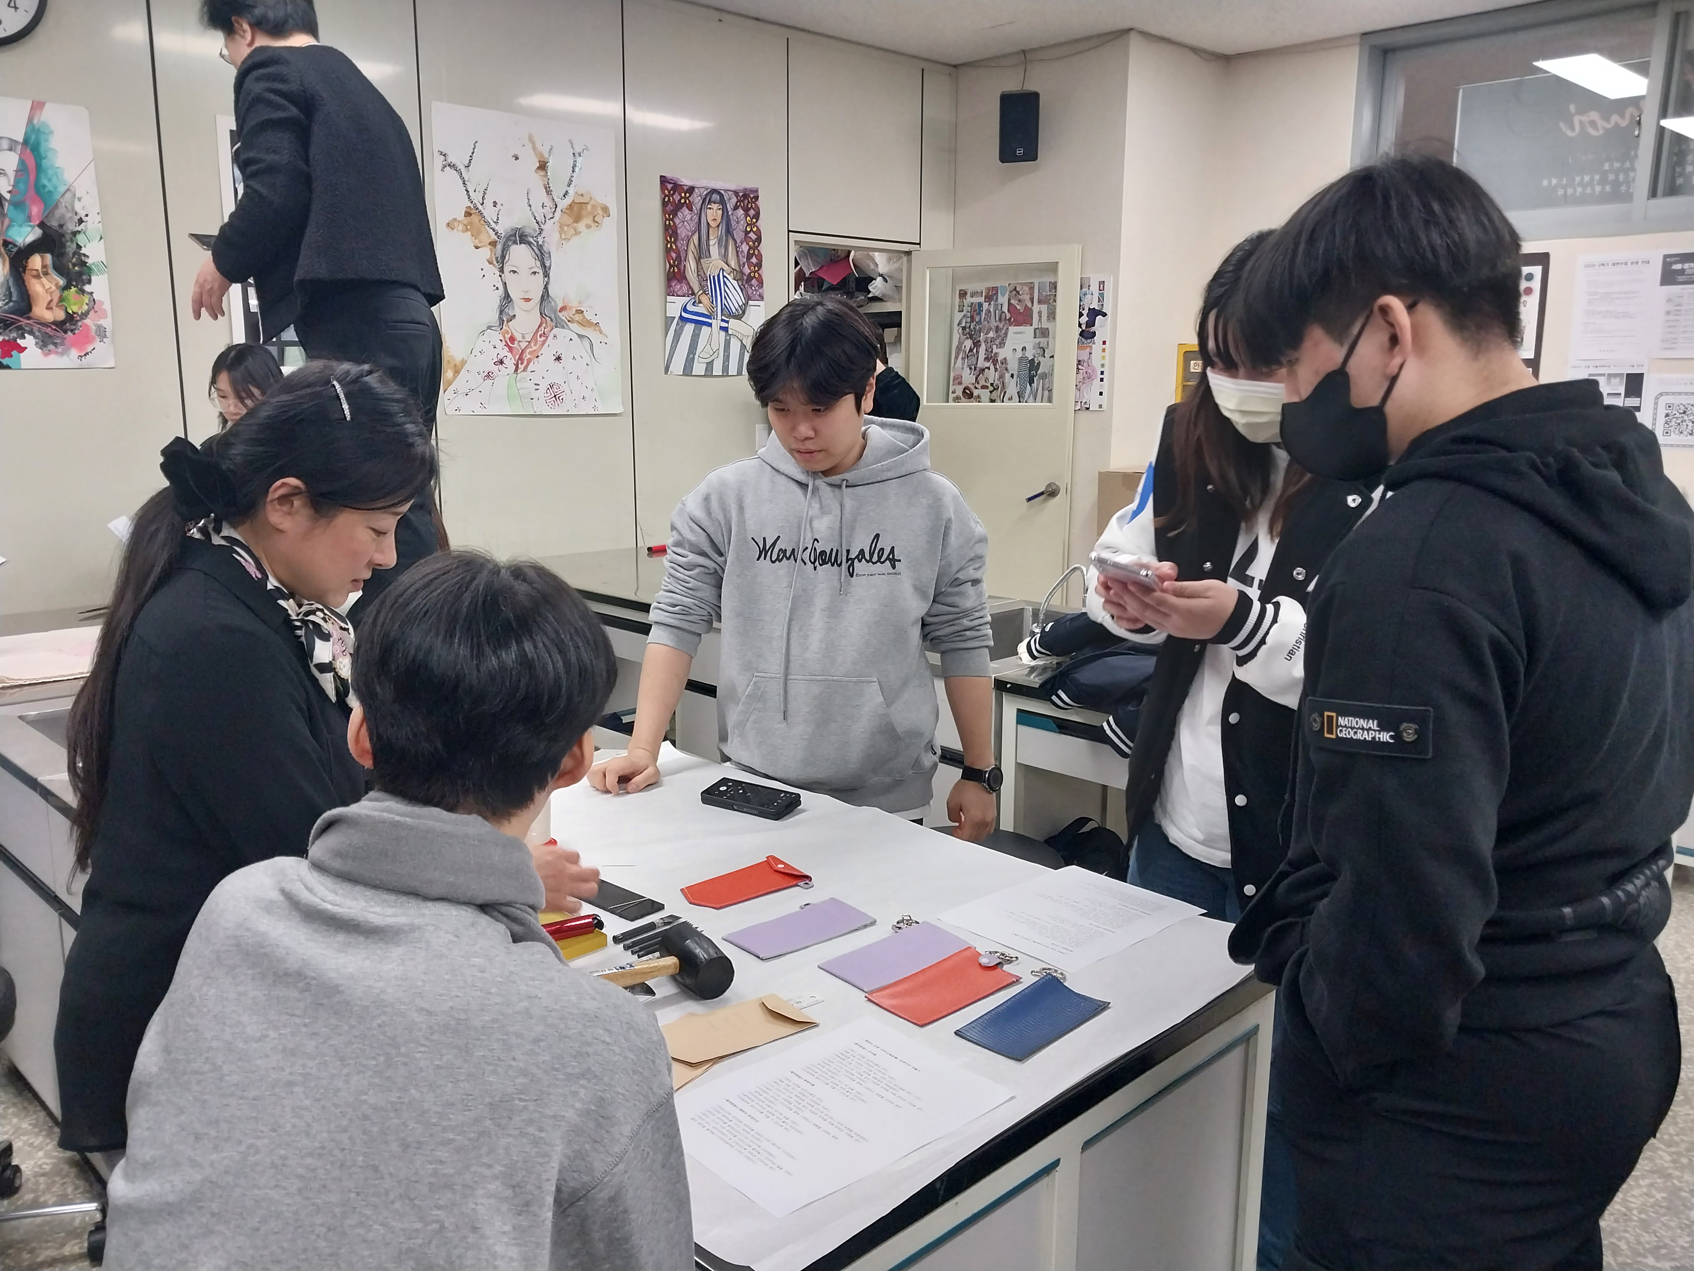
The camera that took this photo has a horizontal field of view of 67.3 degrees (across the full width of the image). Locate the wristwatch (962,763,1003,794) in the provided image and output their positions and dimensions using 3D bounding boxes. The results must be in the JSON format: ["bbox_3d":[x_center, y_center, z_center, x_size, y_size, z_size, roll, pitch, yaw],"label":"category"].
[{"bbox_3d":[0.229,0.241,2.160,0.056,0.047,0.062,16,18,38],"label":"wristwatch"}]

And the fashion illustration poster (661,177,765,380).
[{"bbox_3d":[-0.557,-1.499,5.389,0.545,0.788,0.010,-10,15,-44],"label":"fashion illustration poster"}]

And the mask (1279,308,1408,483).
[{"bbox_3d":[0.432,-0.209,1.100,0.132,0.125,0.140,-23,-3,32],"label":"mask"}]

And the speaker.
[{"bbox_3d":[0.783,-2.310,5.791,0.185,0.305,0.180,3,19,15],"label":"speaker"}]

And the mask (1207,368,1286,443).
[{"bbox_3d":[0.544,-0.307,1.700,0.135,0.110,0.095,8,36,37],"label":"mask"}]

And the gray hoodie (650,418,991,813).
[{"bbox_3d":[-0.047,-0.057,2.330,0.610,0.670,0.370,3,11,14],"label":"gray hoodie"}]

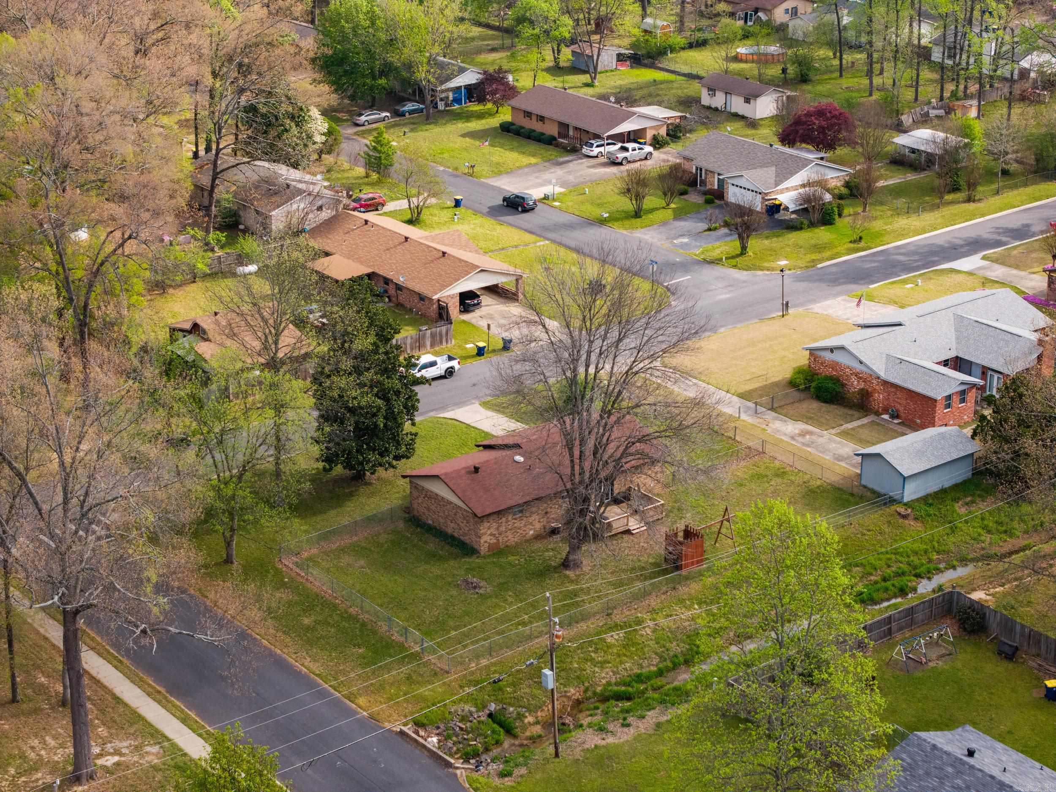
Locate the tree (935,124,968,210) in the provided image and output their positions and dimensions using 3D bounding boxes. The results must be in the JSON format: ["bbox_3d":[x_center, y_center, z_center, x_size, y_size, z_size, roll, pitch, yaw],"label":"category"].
[{"bbox_3d":[45.264,-24.616,228.610,3.560,9.227,3.560,-1,22,0],"label":"tree"}]

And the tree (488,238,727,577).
[{"bbox_3d":[5.221,1.369,137.654,14.800,21.300,13.500,0,21,0],"label":"tree"}]

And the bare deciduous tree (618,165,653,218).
[{"bbox_3d":[10.760,-20.491,215.131,3.800,5.200,3.600,0,21,0],"label":"bare deciduous tree"}]

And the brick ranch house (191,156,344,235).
[{"bbox_3d":[-28.621,-22.517,232.787,10.934,4.400,21.969,-16,25,-32],"label":"brick ranch house"}]

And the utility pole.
[{"bbox_3d":[1.521,16.920,128.553,0.340,11.280,0.340,-3,22,1],"label":"utility pole"}]

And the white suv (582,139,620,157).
[{"bbox_3d":[9.066,-29.311,251.073,5.150,1.740,2.000,-16,27,-33],"label":"white suv"}]

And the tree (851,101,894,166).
[{"bbox_3d":[38.996,-29.608,241.903,4.854,7.364,4.854,2,21,9],"label":"tree"}]

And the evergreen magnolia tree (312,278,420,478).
[{"bbox_3d":[-12.378,-1.215,163.048,8.220,16.540,8.220,-1,22,0],"label":"evergreen magnolia tree"}]

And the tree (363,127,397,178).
[{"bbox_3d":[-15.817,-26.466,230.312,3.200,5.500,3.100,0,21,0],"label":"tree"}]

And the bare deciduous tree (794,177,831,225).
[{"bbox_3d":[29.405,-20.281,221.016,3.754,5.435,3.754,1,21,7],"label":"bare deciduous tree"}]

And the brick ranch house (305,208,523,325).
[{"bbox_3d":[-11.095,-12.455,195.656,12.600,4.350,22.700,-16,26,-34],"label":"brick ranch house"}]

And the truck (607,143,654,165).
[{"bbox_3d":[11.878,-28.206,247.954,5.820,1.920,2.030,-15,25,-31],"label":"truck"}]

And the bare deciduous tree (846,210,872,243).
[{"bbox_3d":[33.893,-17.386,218.773,2.628,3.492,2.628,-1,22,0],"label":"bare deciduous tree"}]

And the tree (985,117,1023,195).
[{"bbox_3d":[50.982,-25.692,229.293,4.158,8.417,4.158,3,21,12],"label":"tree"}]

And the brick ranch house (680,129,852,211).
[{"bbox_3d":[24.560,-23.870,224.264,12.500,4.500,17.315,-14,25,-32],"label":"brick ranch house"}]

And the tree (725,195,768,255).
[{"bbox_3d":[20.791,-16.152,203.677,4.000,5.400,3.800,0,21,0],"label":"tree"}]

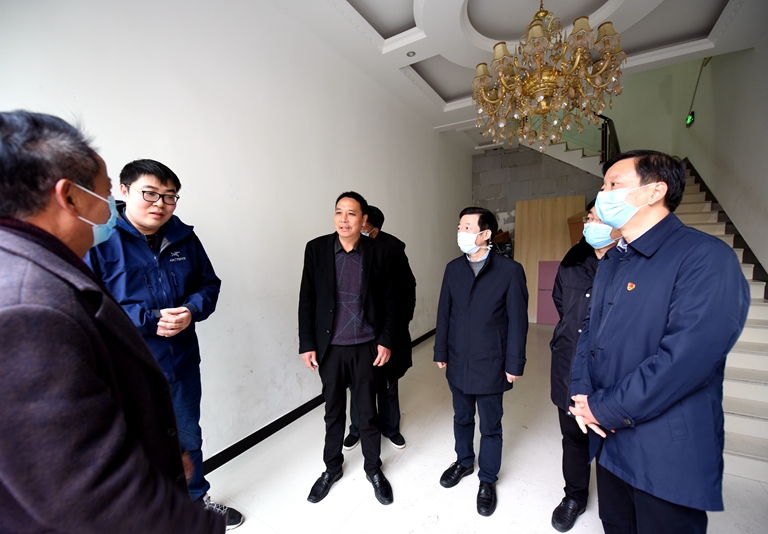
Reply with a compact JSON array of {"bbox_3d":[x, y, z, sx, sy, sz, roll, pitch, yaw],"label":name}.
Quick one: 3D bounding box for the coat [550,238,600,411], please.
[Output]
[{"bbox_3d":[1.130,0.278,1.600,0.370,0.880,0.580,-3,4,-26],"label":"coat"}]

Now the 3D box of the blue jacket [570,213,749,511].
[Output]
[{"bbox_3d":[0.960,0.281,1.140,0.430,0.920,0.560,0,4,13],"label":"blue jacket"}]

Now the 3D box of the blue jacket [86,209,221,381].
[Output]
[{"bbox_3d":[-1.010,0.104,1.390,0.420,0.730,0.580,2,5,38],"label":"blue jacket"}]

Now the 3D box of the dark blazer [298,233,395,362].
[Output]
[{"bbox_3d":[-0.210,0.169,1.870,0.570,0.760,0.300,-1,4,0],"label":"dark blazer"}]

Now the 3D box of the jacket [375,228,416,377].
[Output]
[{"bbox_3d":[-0.060,0.268,2.280,0.570,1.055,0.340,-1,4,2],"label":"jacket"}]

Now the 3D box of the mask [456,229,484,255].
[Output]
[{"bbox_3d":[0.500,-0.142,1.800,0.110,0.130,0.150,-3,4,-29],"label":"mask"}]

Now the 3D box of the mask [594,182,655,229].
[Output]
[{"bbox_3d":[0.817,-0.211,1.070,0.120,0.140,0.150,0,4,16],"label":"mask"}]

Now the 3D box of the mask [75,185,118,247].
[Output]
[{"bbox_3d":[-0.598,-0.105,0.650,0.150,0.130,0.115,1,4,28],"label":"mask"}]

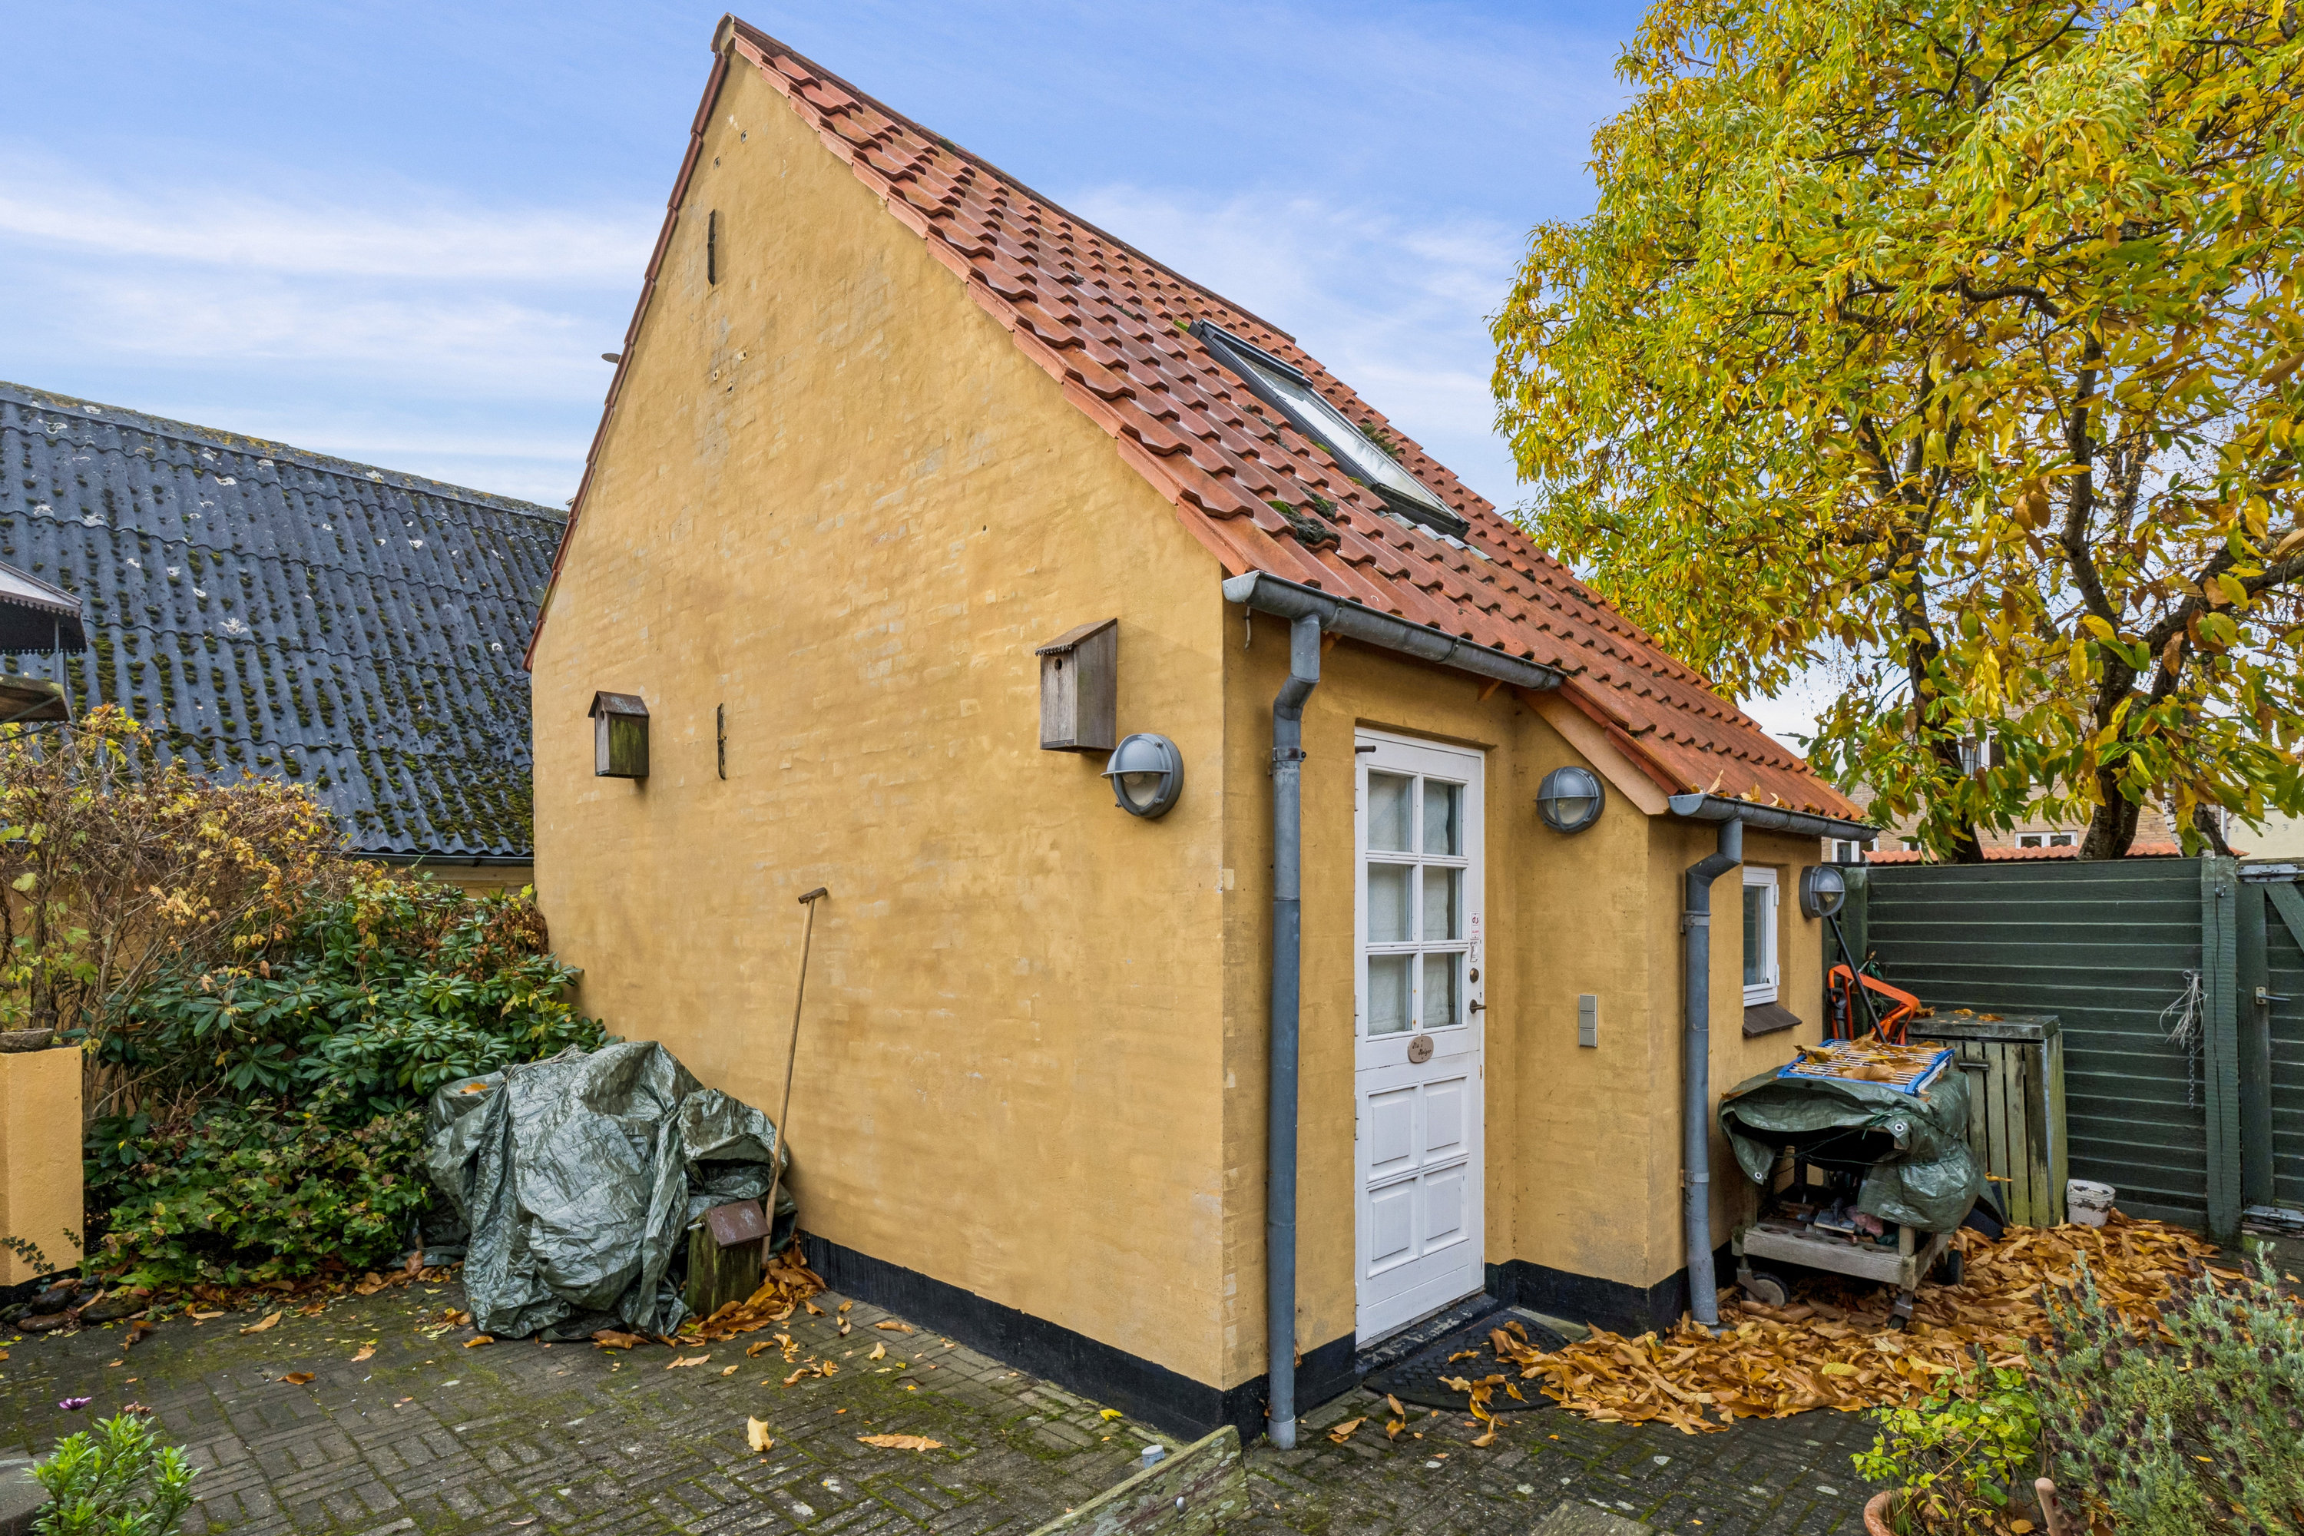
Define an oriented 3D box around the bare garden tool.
[{"bbox_3d":[-1.475,1.235,4.600,0.170,1.530,0.080,1,-5,44],"label":"bare garden tool"}]

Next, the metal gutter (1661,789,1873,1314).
[{"bbox_3d":[2.580,1.070,4.710,0.185,1.860,2.220,-4,-6,44],"label":"metal gutter"}]

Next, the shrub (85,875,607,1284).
[{"bbox_3d":[-3.860,1.330,5.520,1.950,1.580,1.700,-4,-6,44],"label":"shrub"}]

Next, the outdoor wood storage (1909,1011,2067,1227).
[{"bbox_3d":[4.010,1.686,5.556,0.560,0.960,0.390,-4,-6,44],"label":"outdoor wood storage"}]

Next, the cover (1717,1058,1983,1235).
[{"bbox_3d":[2.806,1.490,4.593,0.740,0.620,0.840,-4,-6,44],"label":"cover"}]

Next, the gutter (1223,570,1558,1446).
[{"bbox_3d":[0.850,0.690,3.680,0.170,2.340,1.770,-4,-6,44],"label":"gutter"}]

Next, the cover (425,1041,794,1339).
[{"bbox_3d":[-2.120,1.520,4.560,1.080,0.930,1.050,-4,-6,44],"label":"cover"}]

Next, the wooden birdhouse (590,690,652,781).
[{"bbox_3d":[-2.651,-0.154,5.754,0.230,0.415,0.220,-4,-6,44],"label":"wooden birdhouse"}]

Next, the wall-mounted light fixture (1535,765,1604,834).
[{"bbox_3d":[1.500,0.112,4.108,0.250,0.250,0.135,-4,-6,44],"label":"wall-mounted light fixture"}]

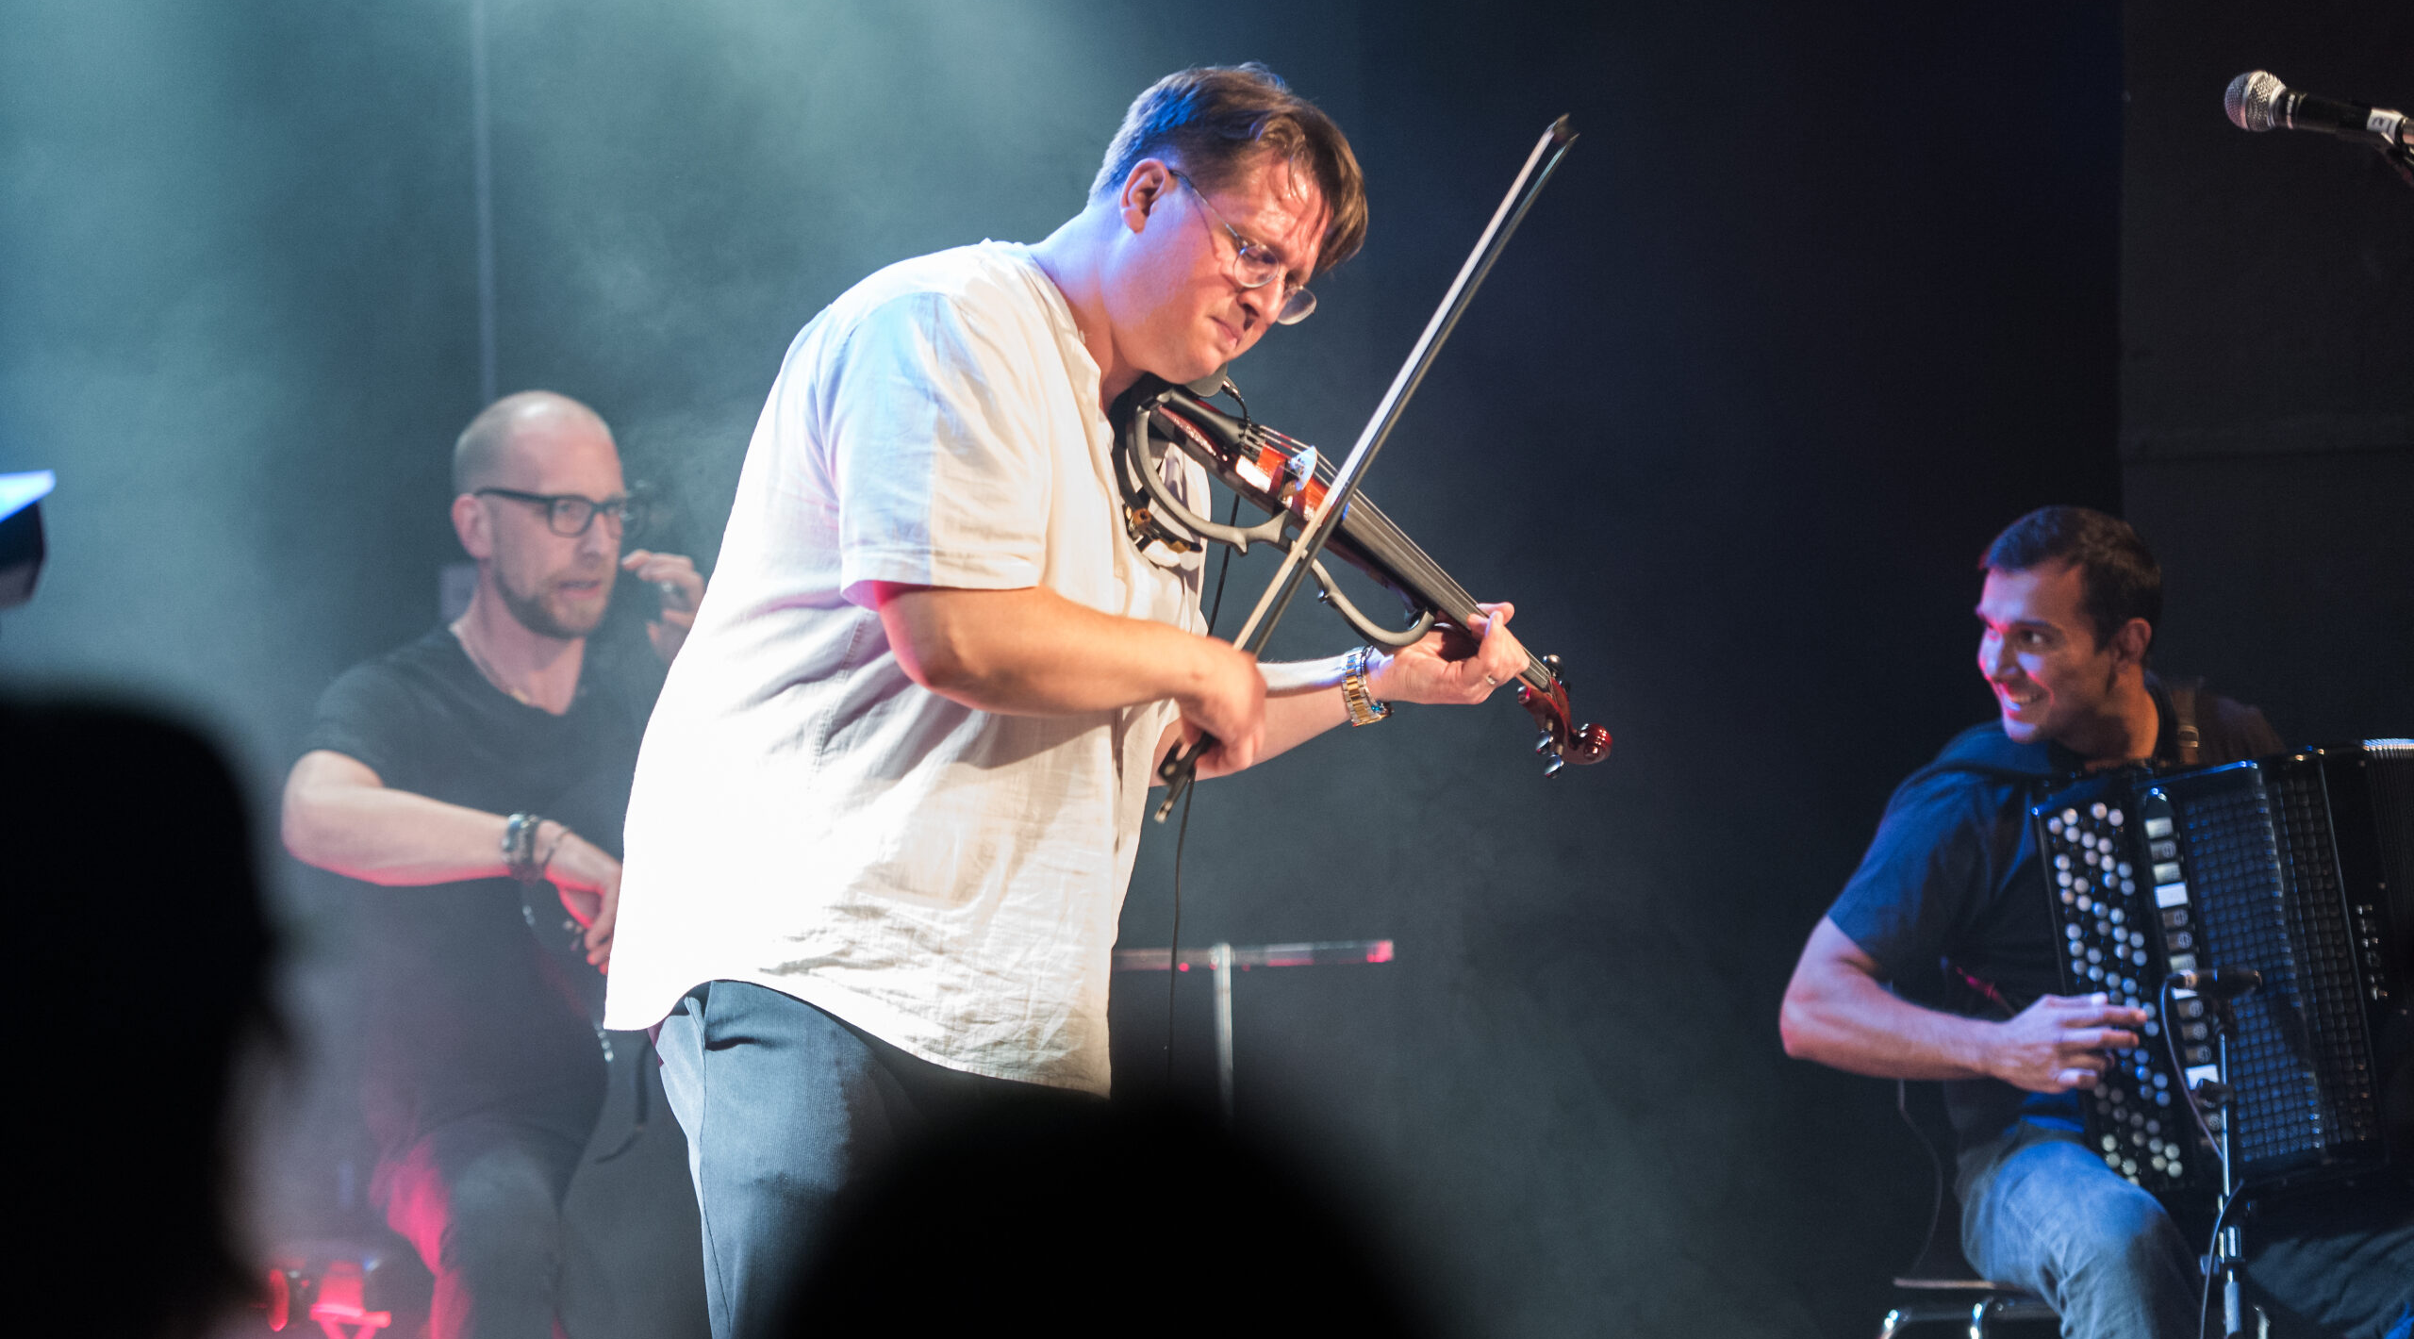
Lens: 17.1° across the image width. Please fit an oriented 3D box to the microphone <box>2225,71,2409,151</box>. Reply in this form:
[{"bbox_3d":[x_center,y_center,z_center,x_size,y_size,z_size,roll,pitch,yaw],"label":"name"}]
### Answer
[{"bbox_3d":[0.946,-0.475,6.850,0.163,0.051,0.051,10,-2,10],"label":"microphone"}]

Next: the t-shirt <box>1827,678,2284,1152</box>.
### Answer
[{"bbox_3d":[0.929,0.272,8.750,0.490,0.550,0.320,3,-4,-38],"label":"t-shirt"}]

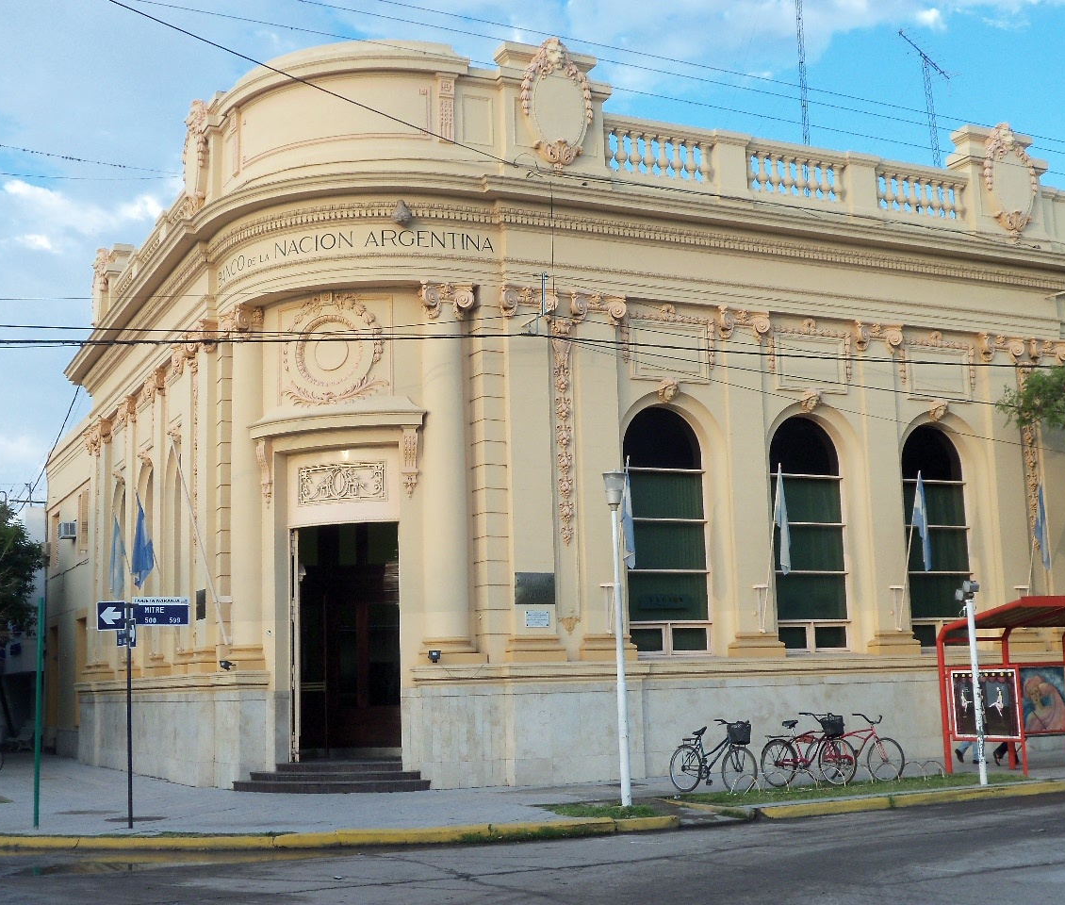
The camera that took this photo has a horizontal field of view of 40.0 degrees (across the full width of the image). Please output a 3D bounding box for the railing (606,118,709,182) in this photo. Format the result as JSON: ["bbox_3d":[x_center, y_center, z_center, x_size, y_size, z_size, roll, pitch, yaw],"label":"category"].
[{"bbox_3d":[2.292,-5.409,26.368,2.150,0.930,0.300,3,-10,-26],"label":"railing"}]

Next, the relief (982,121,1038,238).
[{"bbox_3d":[9.840,-5.548,30.079,1.420,2.430,0.360,3,-10,-26],"label":"relief"}]

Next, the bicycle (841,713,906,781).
[{"bbox_3d":[4.980,4.589,22.846,1.780,1.040,0.650,-8,-11,36],"label":"bicycle"}]

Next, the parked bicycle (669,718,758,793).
[{"bbox_3d":[2.600,4.413,21.257,1.720,1.030,0.600,-10,-12,42],"label":"parked bicycle"}]

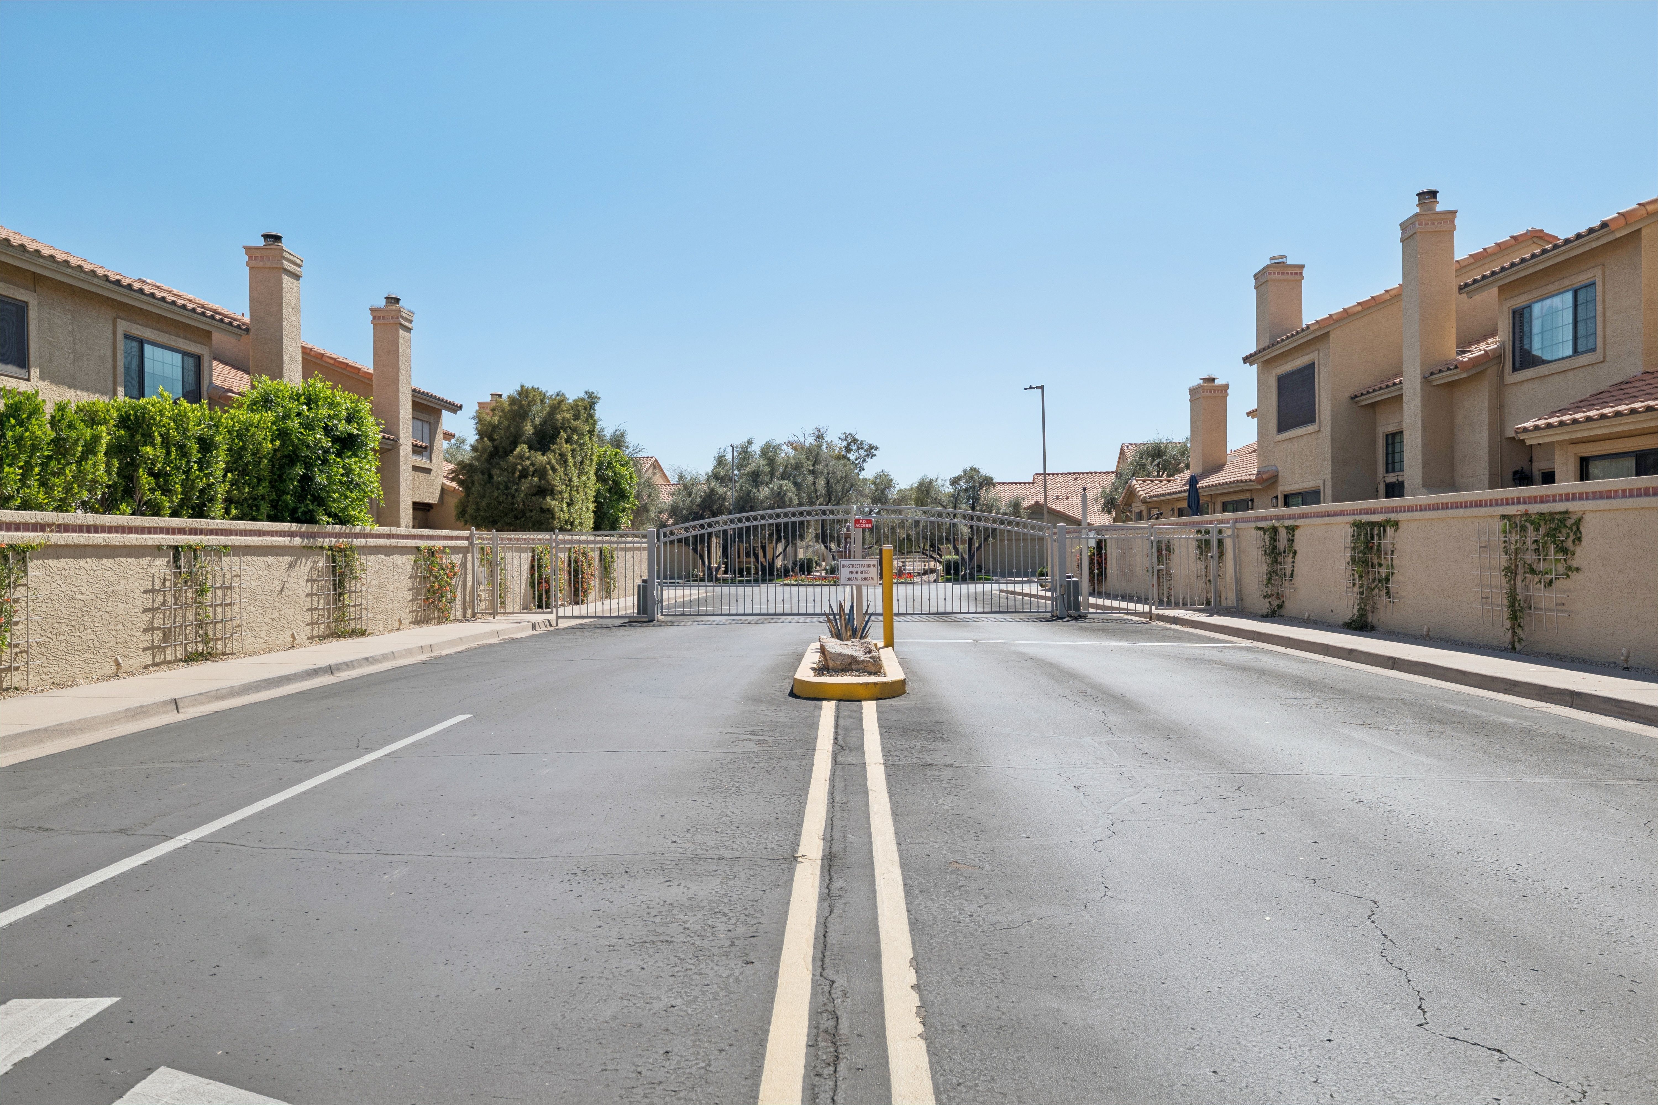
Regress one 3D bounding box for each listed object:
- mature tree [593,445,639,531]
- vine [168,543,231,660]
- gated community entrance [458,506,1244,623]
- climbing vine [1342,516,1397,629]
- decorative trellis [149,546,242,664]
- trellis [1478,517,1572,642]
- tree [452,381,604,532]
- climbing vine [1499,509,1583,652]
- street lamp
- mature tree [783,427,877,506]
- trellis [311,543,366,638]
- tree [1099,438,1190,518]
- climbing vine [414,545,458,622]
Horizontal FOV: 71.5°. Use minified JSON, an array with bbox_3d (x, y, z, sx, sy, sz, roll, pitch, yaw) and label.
[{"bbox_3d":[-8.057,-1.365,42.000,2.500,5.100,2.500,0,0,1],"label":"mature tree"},{"bbox_3d":[-7.022,0.550,12.800,0.260,1.300,1.150,0,0,1],"label":"vine"},{"bbox_3d":[0.480,0.245,22.500,15.200,2.270,0.500,0,0,1],"label":"gated community entrance"},{"bbox_3d":[7.594,0.336,16.200,0.220,1.550,1.600,0,0,0],"label":"climbing vine"},{"bbox_3d":[-7.169,0.578,13.116,0.140,1.240,1.720,0,0,1],"label":"decorative trellis"},{"bbox_3d":[7.625,0.260,12.709,0.150,1.250,1.720,0,0,1],"label":"trellis"},{"bbox_3d":[-8.737,-1.750,33.000,3.800,5.876,3.800,0,0,1],"label":"tree"},{"bbox_3d":[7.565,0.329,12.300,0.280,1.549,1.050,0,0,0],"label":"climbing vine"},{"bbox_3d":[7.561,-2.470,42.000,0.820,7.300,0.350,0,0,1],"label":"street lamp"},{"bbox_3d":[0.064,-2.525,57.000,4.800,7.400,4.600,0,0,1],"label":"mature tree"},{"bbox_3d":[-6.995,0.546,16.450,0.220,1.313,1.620,0,0,1],"label":"trellis"},{"bbox_3d":[14.422,-2.100,52.000,4.600,6.200,4.400,0,0,1],"label":"tree"},{"bbox_3d":[-6.886,0.555,20.150,0.300,1.380,1.450,0,0,1],"label":"climbing vine"}]

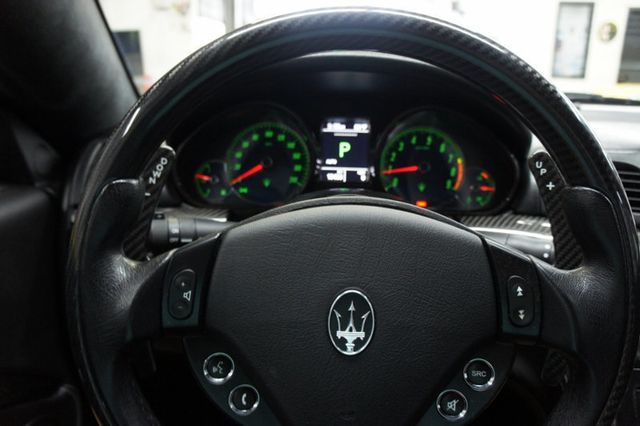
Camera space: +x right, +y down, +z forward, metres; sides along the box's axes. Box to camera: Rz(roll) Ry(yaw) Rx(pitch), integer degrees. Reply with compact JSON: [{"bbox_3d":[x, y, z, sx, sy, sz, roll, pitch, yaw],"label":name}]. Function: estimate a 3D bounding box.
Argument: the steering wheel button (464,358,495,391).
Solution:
[{"bbox_3d":[0.113,0.114,0.339,0.021,0.021,0.008,1,-4,0],"label":"steering wheel button"}]

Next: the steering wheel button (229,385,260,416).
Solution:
[{"bbox_3d":[-0.053,0.131,0.337,0.021,0.021,0.008,1,-4,0],"label":"steering wheel button"}]

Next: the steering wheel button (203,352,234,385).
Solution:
[{"bbox_3d":[-0.071,0.109,0.338,0.021,0.021,0.008,1,-4,0],"label":"steering wheel button"}]

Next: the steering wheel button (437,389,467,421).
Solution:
[{"bbox_3d":[0.093,0.135,0.338,0.021,0.021,0.008,1,-4,0],"label":"steering wheel button"}]

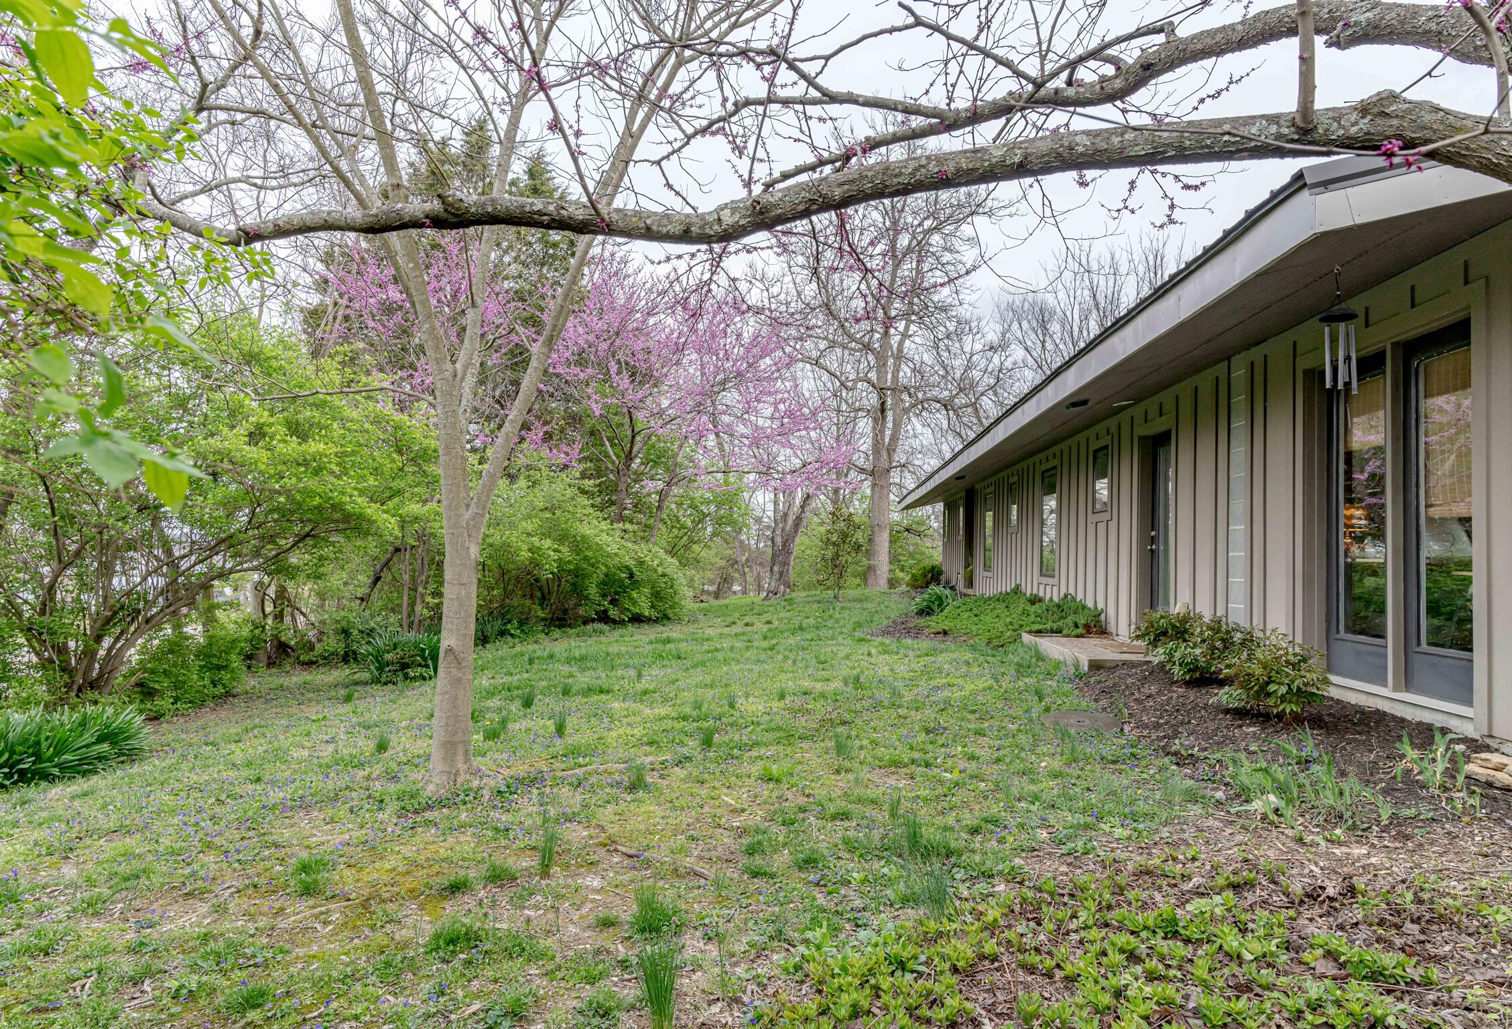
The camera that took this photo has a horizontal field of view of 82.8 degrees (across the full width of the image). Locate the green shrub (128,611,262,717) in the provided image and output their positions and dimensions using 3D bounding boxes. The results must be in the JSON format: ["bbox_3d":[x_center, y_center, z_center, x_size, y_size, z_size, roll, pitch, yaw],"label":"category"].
[{"bbox_3d":[-4.950,1.290,7.600,1.100,0.900,1.000,2,-3,0],"label":"green shrub"}]

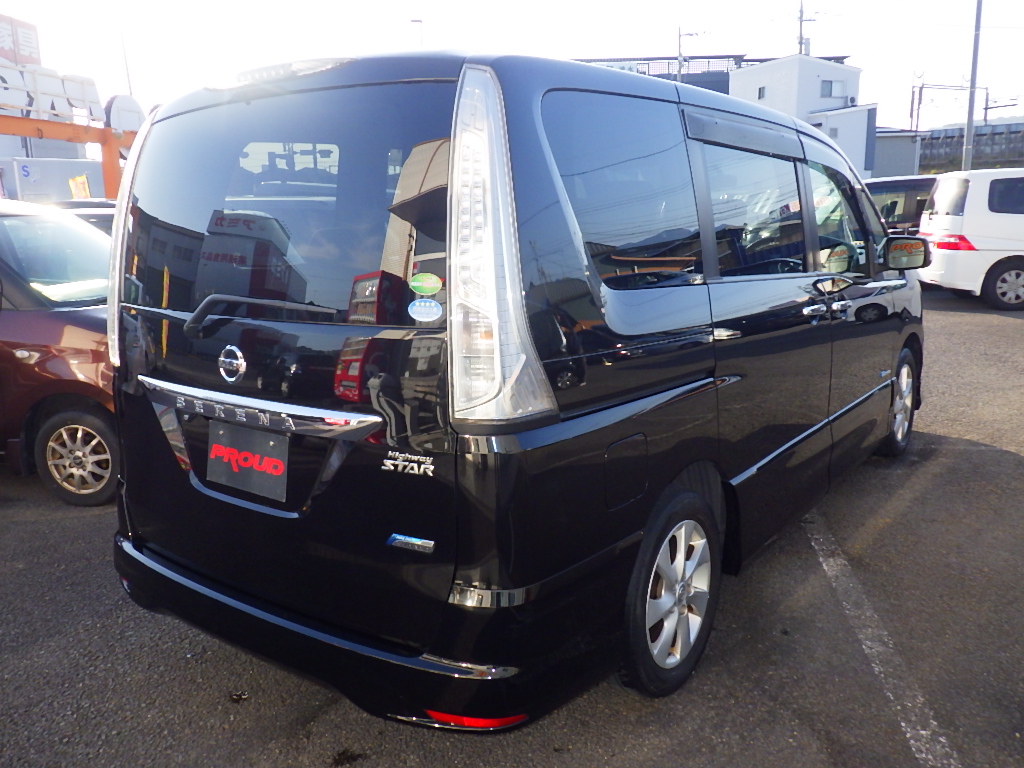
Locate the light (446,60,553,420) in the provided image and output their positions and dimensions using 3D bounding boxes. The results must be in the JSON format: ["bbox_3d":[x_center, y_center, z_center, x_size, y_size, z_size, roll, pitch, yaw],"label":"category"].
[{"bbox_3d":[-0.045,-0.289,1.721,0.225,0.765,0.190,2,8,37],"label":"light"}]

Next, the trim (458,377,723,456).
[{"bbox_3d":[0.248,0.051,2.105,0.188,0.078,0.980,7,15,36],"label":"trim"}]

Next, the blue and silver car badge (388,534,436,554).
[{"bbox_3d":[-0.225,0.353,1.835,0.125,0.032,0.010,3,13,23],"label":"blue and silver car badge"}]

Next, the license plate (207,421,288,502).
[{"bbox_3d":[-0.692,0.198,2.155,0.330,0.165,0.020,7,6,36],"label":"license plate"}]

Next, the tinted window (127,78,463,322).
[{"bbox_3d":[-0.659,-0.445,2.104,1.330,0.550,0.105,7,1,36],"label":"tinted window"}]

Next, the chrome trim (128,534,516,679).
[{"bbox_3d":[-0.688,0.539,2.228,1.660,0.072,0.155,7,15,36],"label":"chrome trim"}]

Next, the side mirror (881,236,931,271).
[{"bbox_3d":[1.869,-0.620,3.919,0.215,0.165,0.130,7,15,36],"label":"side mirror"}]

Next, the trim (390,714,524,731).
[{"bbox_3d":[-0.120,0.735,1.853,0.290,0.043,0.150,7,15,36],"label":"trim"}]

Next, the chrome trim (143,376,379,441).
[{"bbox_3d":[-0.706,0.064,2.113,1.000,0.078,0.080,7,15,36],"label":"chrome trim"}]

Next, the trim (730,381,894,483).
[{"bbox_3d":[1.349,0.143,3.481,0.030,0.034,2.200,7,13,36],"label":"trim"}]

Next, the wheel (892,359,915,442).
[{"bbox_3d":[2.147,0.099,4.729,0.180,0.440,0.440,7,15,36],"label":"wheel"}]

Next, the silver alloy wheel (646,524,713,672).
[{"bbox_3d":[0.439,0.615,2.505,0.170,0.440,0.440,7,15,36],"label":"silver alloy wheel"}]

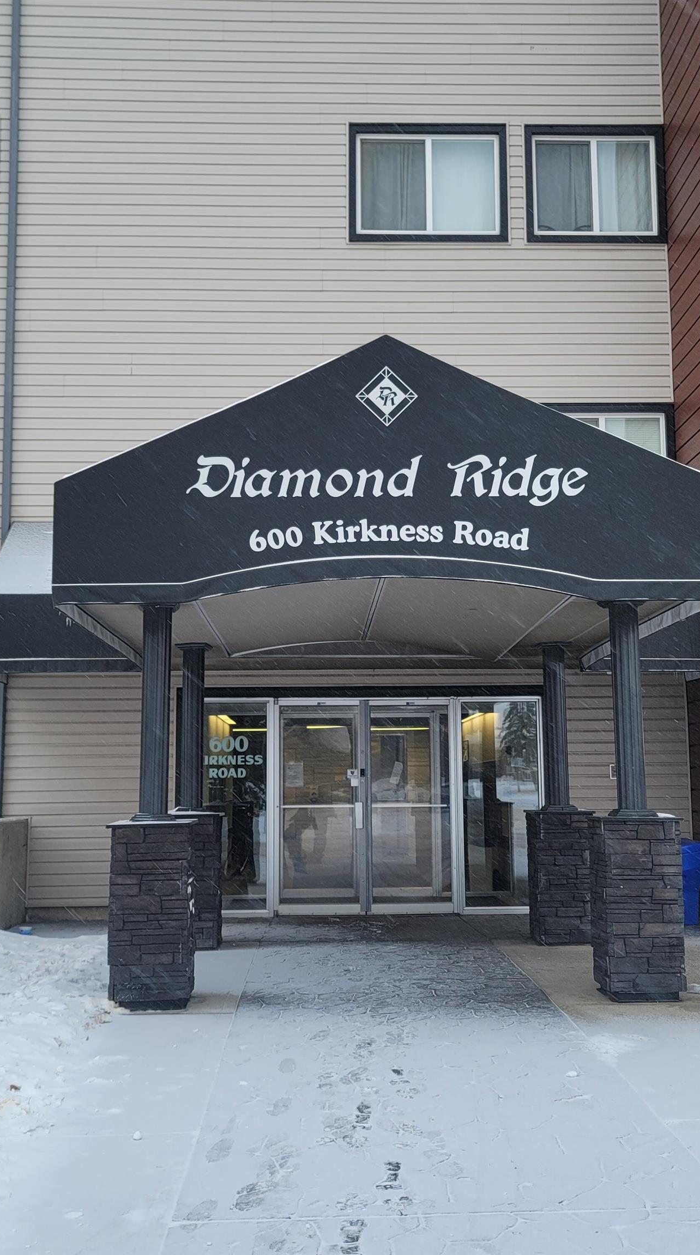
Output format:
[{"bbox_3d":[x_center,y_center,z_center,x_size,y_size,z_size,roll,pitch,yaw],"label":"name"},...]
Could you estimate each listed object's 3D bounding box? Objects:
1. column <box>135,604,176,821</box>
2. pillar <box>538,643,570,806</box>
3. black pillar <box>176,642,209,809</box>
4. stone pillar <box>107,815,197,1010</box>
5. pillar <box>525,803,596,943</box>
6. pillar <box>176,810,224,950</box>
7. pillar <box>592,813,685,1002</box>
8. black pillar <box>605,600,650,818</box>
[{"bbox_3d":[-1.248,0.549,7.761,0.255,1.405,0.255,0,-7,-1],"label":"column"},{"bbox_3d":[1.751,0.839,10.245,0.255,1.405,0.255,0,-7,-1],"label":"pillar"},{"bbox_3d":[-1.309,0.855,10.165,0.255,1.405,0.255,0,-7,-1],"label":"black pillar"},{"bbox_3d":[-1.237,1.792,7.603,0.500,1.101,0.500,0,-7,-1],"label":"stone pillar"},{"bbox_3d":[1.762,2.082,10.087,0.500,1.101,0.500,0,-7,-1],"label":"pillar"},{"bbox_3d":[-1.299,2.098,10.007,0.500,1.101,0.500,0,-7,-1],"label":"pillar"},{"bbox_3d":[1.823,1.776,7.683,0.500,1.101,0.500,0,-7,-1],"label":"pillar"},{"bbox_3d":[1.812,0.533,7.841,0.255,1.405,0.255,0,-7,-1],"label":"black pillar"}]

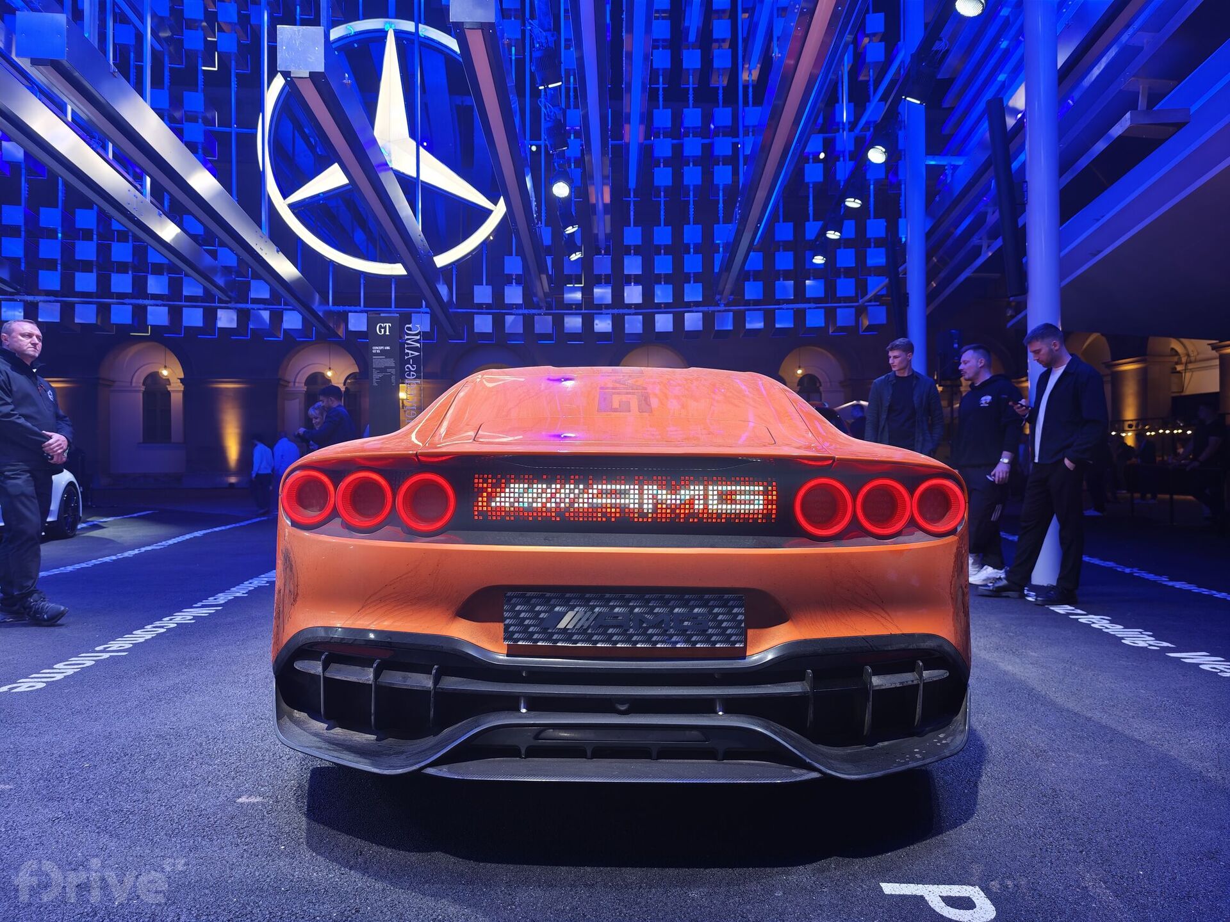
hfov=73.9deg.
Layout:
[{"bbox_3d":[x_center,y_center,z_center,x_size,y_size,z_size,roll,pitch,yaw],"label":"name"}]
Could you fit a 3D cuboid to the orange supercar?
[{"bbox_3d":[0.080,0.240,4.600,1.970,1.340,5.150,0,1,1],"label":"orange supercar"}]

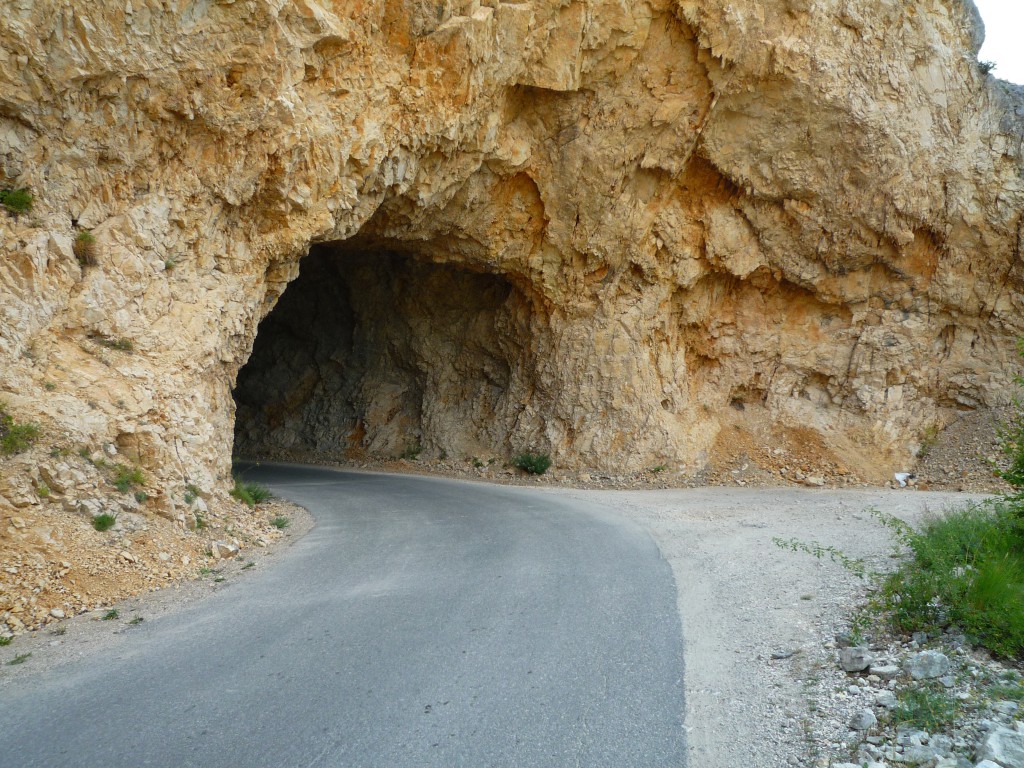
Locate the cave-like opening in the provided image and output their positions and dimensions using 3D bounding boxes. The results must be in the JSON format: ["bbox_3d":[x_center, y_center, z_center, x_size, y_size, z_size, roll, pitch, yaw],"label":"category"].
[{"bbox_3d":[-2.750,-0.500,16.600,6.300,4.900,4.000,0,-2,-14],"label":"cave-like opening"}]

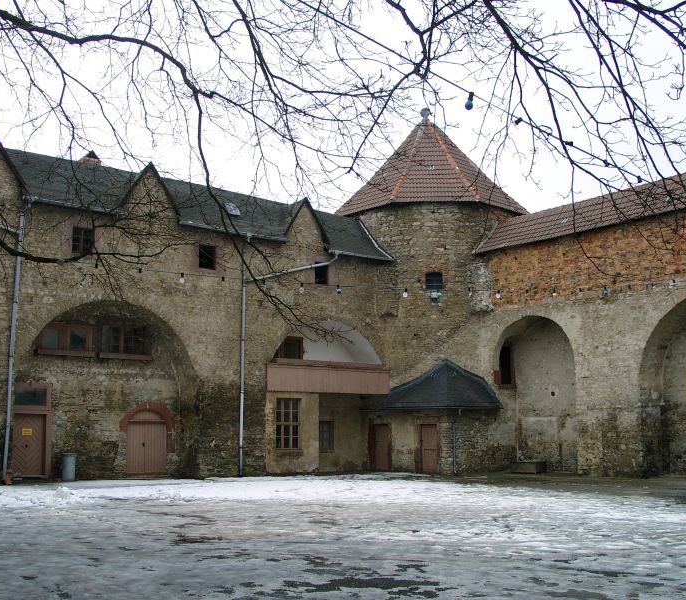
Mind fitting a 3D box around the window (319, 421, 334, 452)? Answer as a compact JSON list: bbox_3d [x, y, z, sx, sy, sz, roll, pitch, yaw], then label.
[{"bbox_3d":[-0.713,5.740,33.058,0.753,1.326,0.150,7,-12,-34],"label":"window"}]

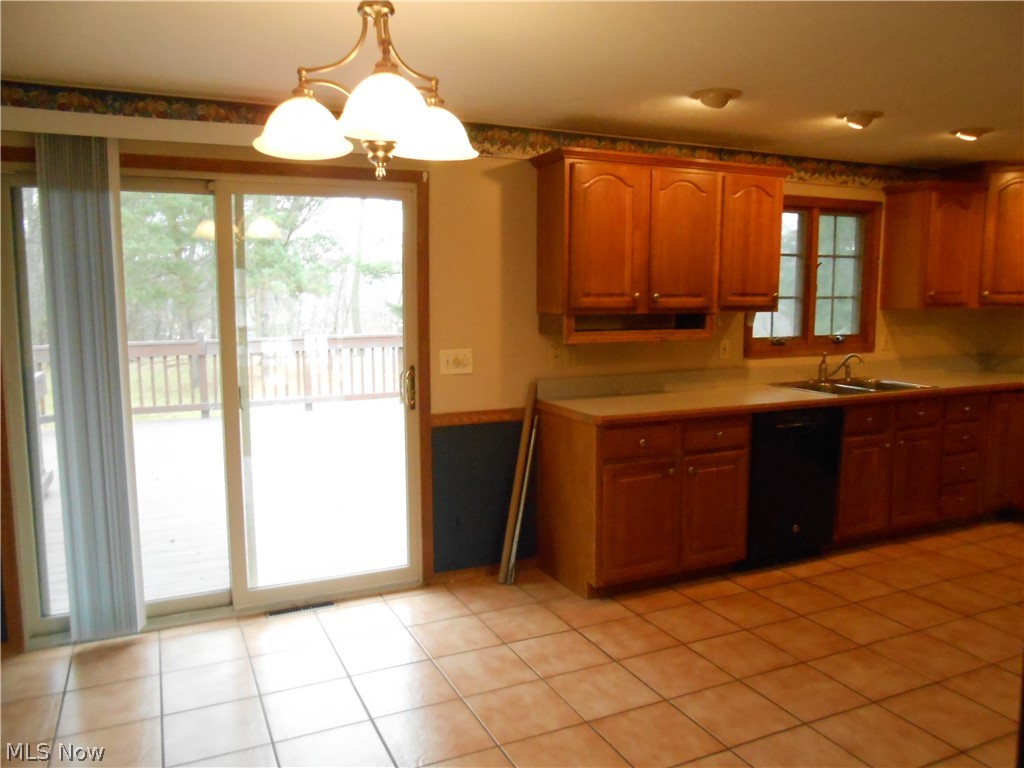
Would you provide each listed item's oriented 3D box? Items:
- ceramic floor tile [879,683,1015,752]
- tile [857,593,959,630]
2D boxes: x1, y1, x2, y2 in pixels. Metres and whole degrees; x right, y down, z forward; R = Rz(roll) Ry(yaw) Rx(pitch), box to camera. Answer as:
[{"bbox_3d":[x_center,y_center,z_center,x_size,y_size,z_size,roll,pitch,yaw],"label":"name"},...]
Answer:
[{"bbox_3d":[1.520,1.154,2.673,0.325,0.010,0.326,-3,7,-25],"label":"ceramic floor tile"},{"bbox_3d":[1.840,1.051,3.551,0.325,0.010,0.326,-3,7,-25],"label":"tile"}]

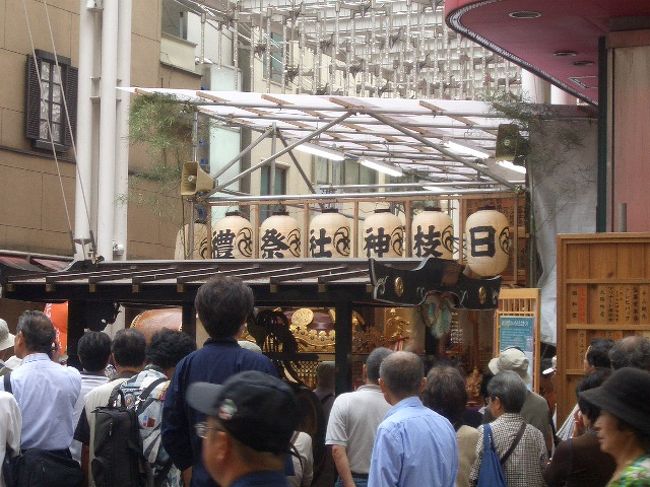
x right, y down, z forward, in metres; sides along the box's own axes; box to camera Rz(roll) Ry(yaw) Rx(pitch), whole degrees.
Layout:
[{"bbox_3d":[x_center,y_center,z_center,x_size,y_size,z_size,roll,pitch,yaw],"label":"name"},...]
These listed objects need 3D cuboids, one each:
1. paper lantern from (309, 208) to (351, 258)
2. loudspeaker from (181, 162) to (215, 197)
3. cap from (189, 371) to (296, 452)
[{"bbox_3d":[0.054,0.000,16.700,0.420,0.700,0.420,1,-3,0],"label":"paper lantern"},{"bbox_3d":[-1.261,-0.635,16.600,0.290,0.335,0.250,10,-8,-36],"label":"loudspeaker"},{"bbox_3d":[-0.174,0.339,3.729,0.280,0.130,0.173,31,18,28],"label":"cap"}]

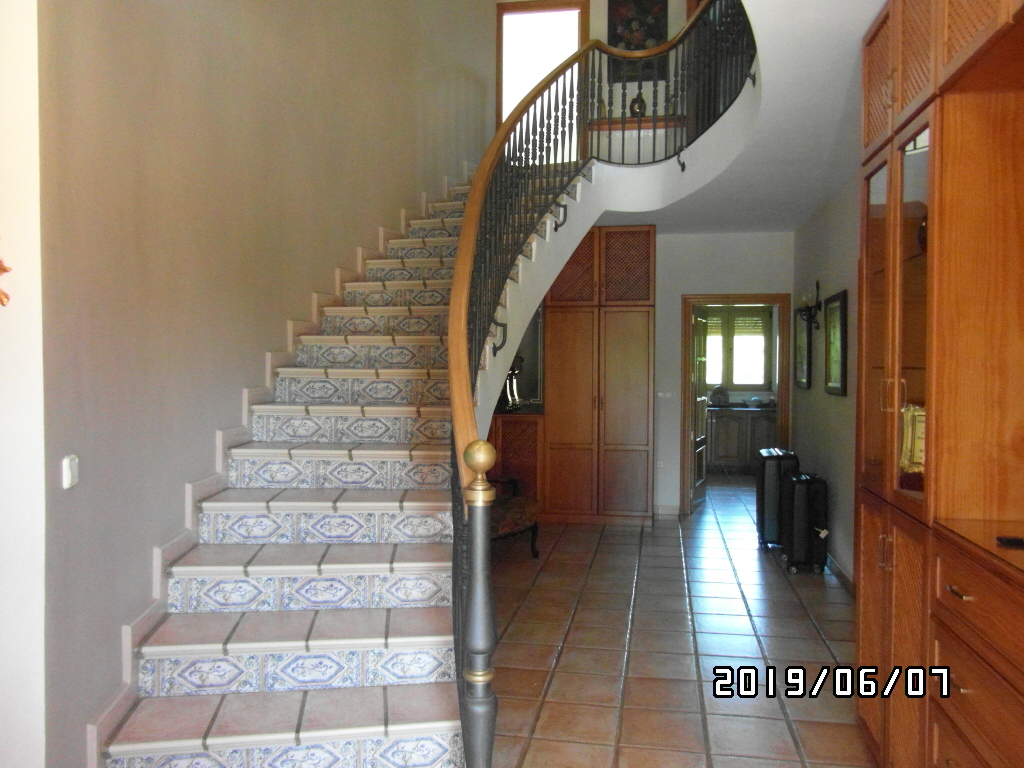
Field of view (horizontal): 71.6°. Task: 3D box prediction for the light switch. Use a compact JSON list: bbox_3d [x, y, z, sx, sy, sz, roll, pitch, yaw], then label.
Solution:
[{"bbox_3d":[-1.256,0.250,2.020,0.018,0.083,0.077,0,2,-12],"label":"light switch"}]

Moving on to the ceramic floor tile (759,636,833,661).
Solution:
[{"bbox_3d":[1.432,1.344,3.578,0.315,0.014,0.300,0,1,10],"label":"ceramic floor tile"}]

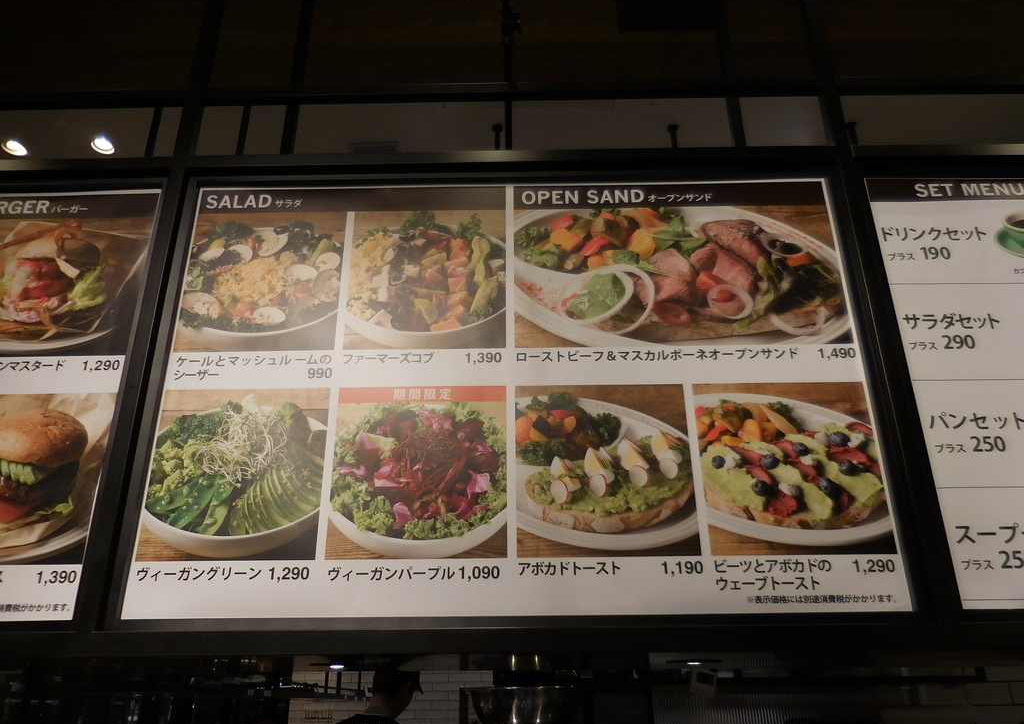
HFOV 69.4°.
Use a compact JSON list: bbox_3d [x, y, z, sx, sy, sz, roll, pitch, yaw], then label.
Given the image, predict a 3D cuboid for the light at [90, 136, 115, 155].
[{"bbox_3d":[-1.872,-0.986,3.382,0.100,0.050,0.100,-1,-22,0],"label":"light"}]

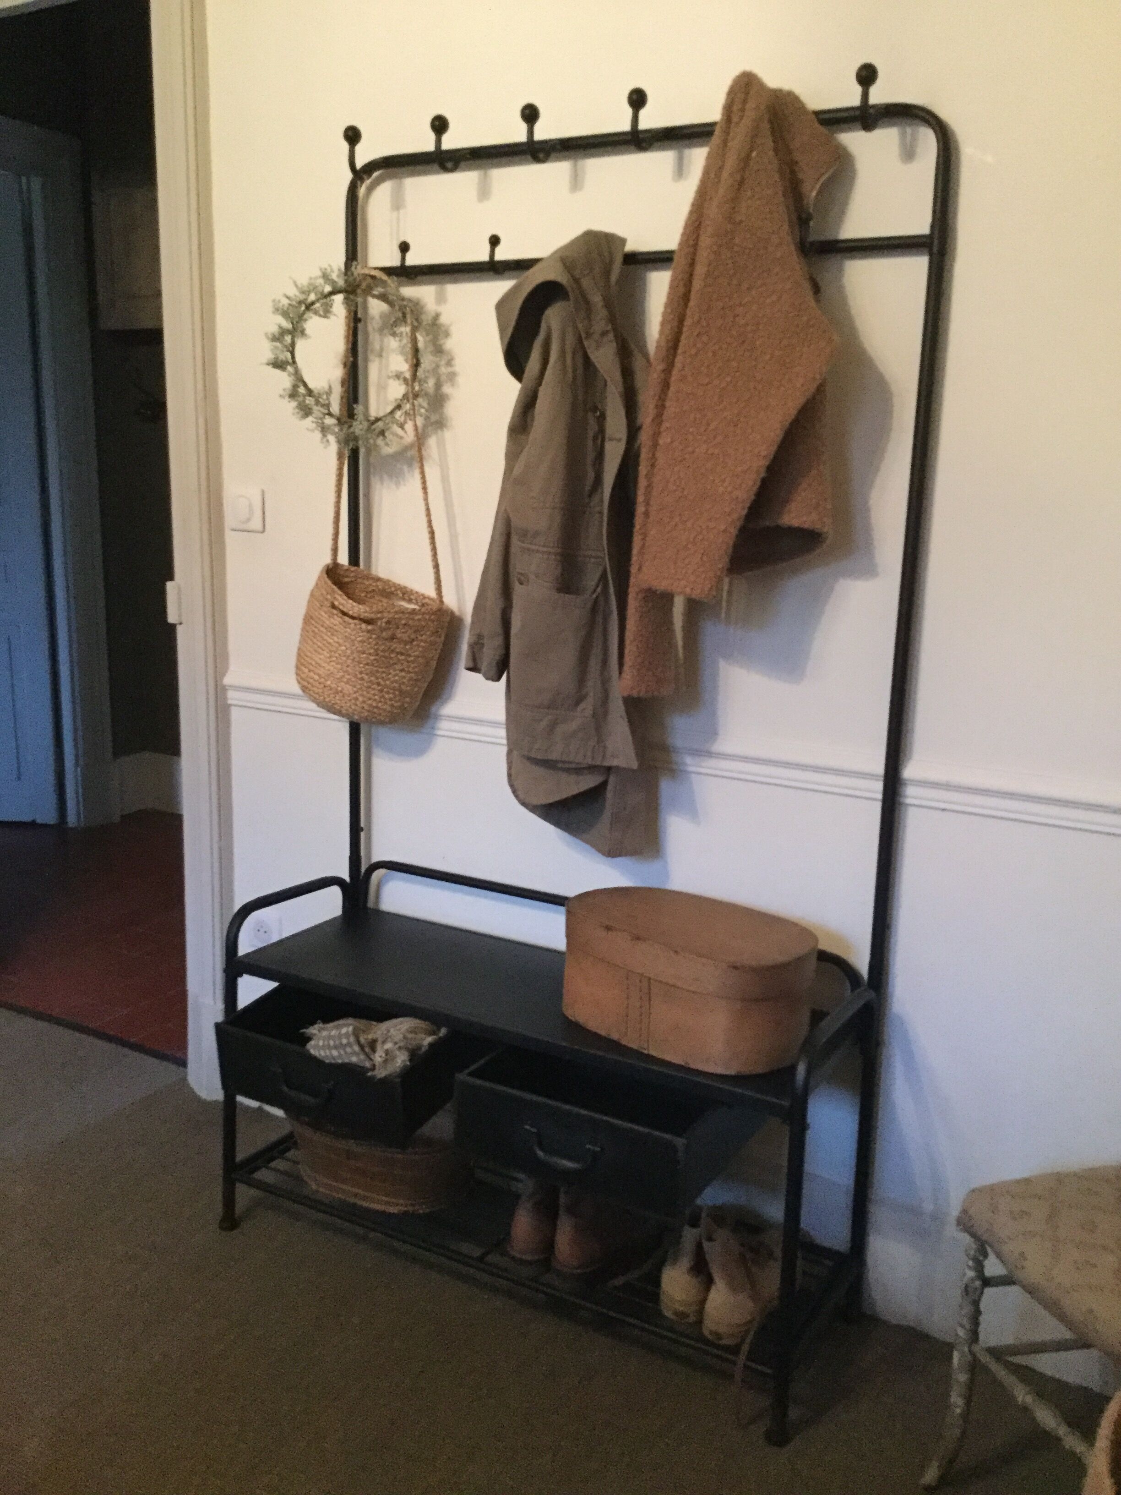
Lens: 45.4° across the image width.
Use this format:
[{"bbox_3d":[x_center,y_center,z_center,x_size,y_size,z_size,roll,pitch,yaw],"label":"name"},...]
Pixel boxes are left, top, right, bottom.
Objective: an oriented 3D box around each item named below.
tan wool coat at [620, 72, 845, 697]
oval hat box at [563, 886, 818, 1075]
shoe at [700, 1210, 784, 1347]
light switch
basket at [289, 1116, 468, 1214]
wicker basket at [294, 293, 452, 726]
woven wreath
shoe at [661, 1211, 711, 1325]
[{"bbox_3d":[0.236,-0.498,1.904,0.310,0.873,0.240,8,13,29],"label":"tan wool coat"},{"bbox_3d":[0.185,0.336,1.987,0.398,0.163,0.242,12,15,42],"label":"oval hat box"},{"bbox_3d":[0.285,0.749,1.986,0.088,0.134,0.262,8,13,29],"label":"shoe"},{"bbox_3d":[-0.600,-0.453,2.549,0.090,0.082,0.012,8,13,29],"label":"light switch"},{"bbox_3d":[-0.306,0.684,2.280,0.330,0.115,0.185,6,12,23],"label":"basket"},{"bbox_3d":[-0.322,-0.407,2.256,0.275,0.745,0.190,8,13,29],"label":"wicker basket"},{"bbox_3d":[-0.347,-0.654,2.264,0.330,0.310,0.080,6,12,21],"label":"woven wreath"},{"bbox_3d":[0.221,0.739,2.031,0.088,0.132,0.260,8,13,29],"label":"shoe"}]

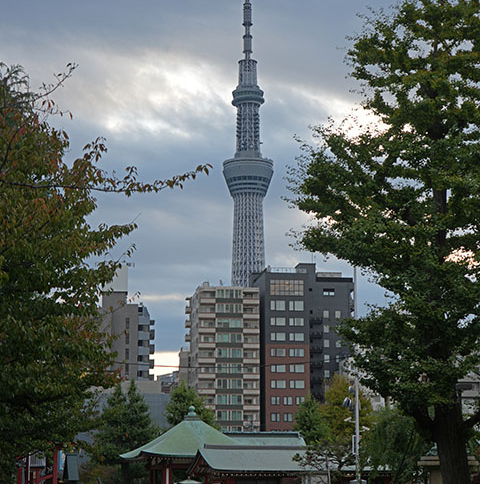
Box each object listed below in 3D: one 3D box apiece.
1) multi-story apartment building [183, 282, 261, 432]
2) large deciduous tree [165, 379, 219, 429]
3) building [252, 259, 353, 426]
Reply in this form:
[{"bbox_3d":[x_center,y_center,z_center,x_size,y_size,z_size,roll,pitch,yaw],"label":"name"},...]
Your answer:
[{"bbox_3d":[-3.135,29.542,242.904,12.700,40.000,13.500,2,-11,-9],"label":"multi-story apartment building"},{"bbox_3d":[-4.134,17.120,105.685,5.400,10.600,5.400,0,-11,0],"label":"large deciduous tree"},{"bbox_3d":[12.502,28.389,249.152,17.800,44.000,22.000,1,-11,-6],"label":"building"}]

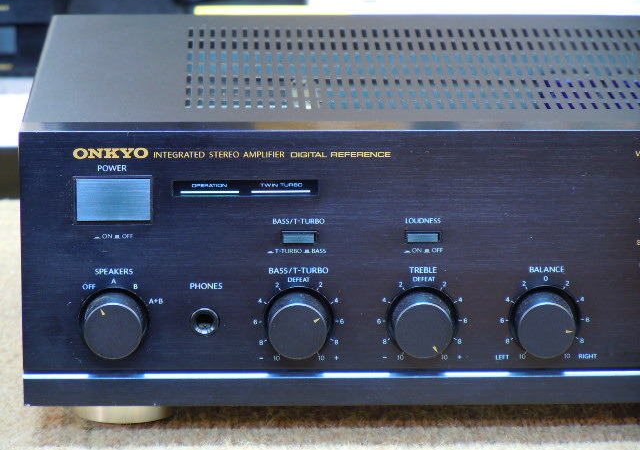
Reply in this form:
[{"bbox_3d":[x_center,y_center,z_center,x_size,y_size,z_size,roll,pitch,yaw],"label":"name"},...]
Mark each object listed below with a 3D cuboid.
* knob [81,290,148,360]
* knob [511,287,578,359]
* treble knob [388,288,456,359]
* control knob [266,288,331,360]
[{"bbox_3d":[-0.082,0.041,1.469,0.026,0.026,0.017,0,13,-1],"label":"knob"},{"bbox_3d":[0.090,0.040,1.473,0.026,0.026,0.017,0,13,-1],"label":"knob"},{"bbox_3d":[0.041,0.040,1.472,0.026,0.026,0.017,0,13,-1],"label":"treble knob"},{"bbox_3d":[-0.008,0.040,1.470,0.026,0.026,0.017,0,13,-1],"label":"control knob"}]

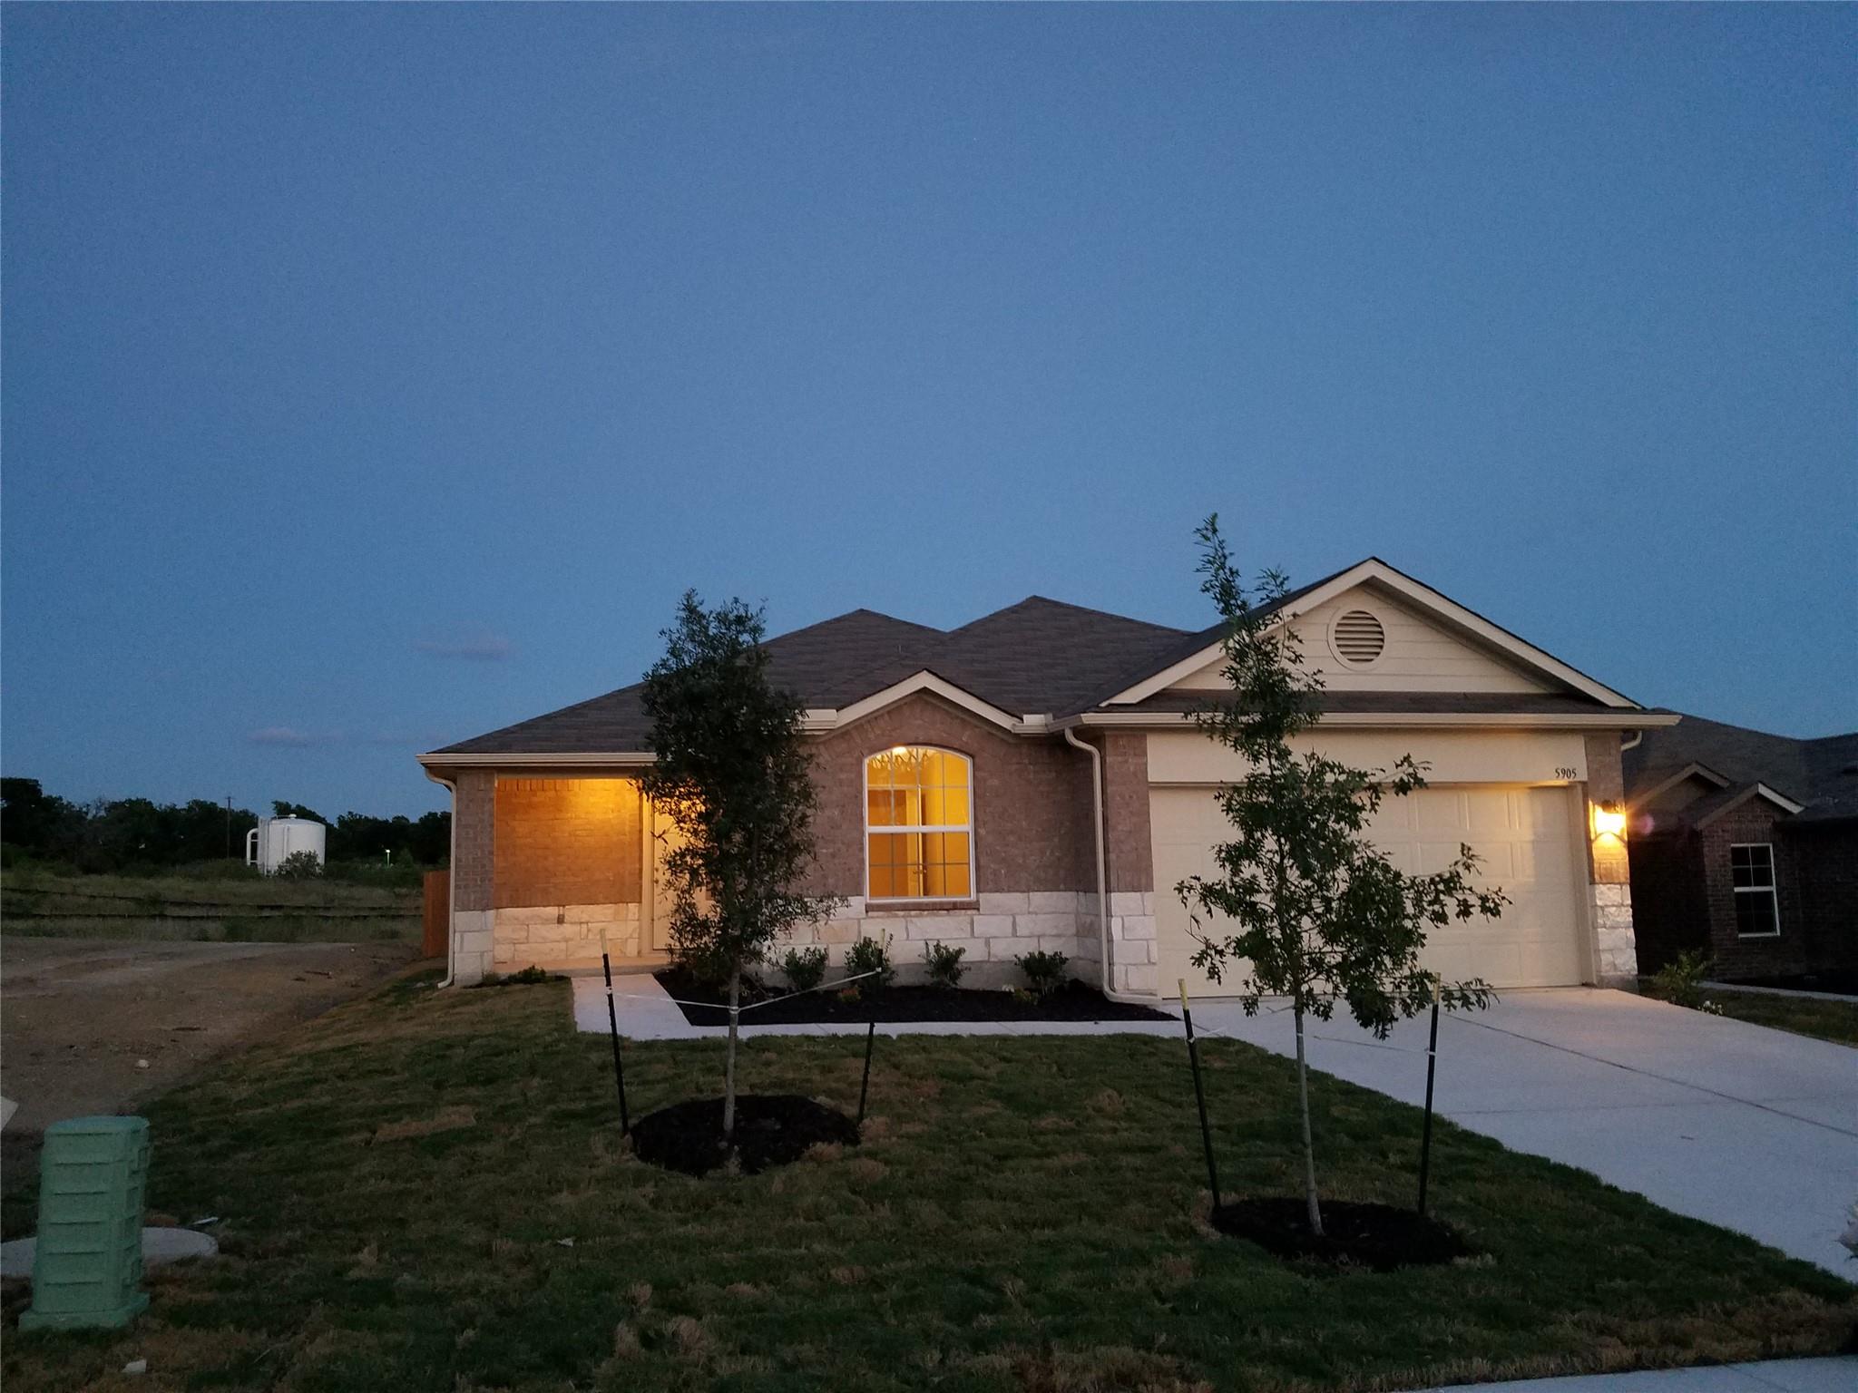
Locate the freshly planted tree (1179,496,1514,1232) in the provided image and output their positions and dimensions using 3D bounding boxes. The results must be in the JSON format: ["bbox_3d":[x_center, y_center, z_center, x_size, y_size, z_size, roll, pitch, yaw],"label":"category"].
[{"bbox_3d":[1.696,0.696,5.765,1.343,2.940,1.250,-1,-7,0],"label":"freshly planted tree"}]

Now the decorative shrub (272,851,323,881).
[{"bbox_3d":[-36.912,9.874,81.486,3.134,1.957,3.000,-1,-7,0],"label":"decorative shrub"}]

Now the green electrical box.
[{"bbox_3d":[-2.882,1.792,4.843,0.340,0.665,0.260,0,-7,-4],"label":"green electrical box"}]

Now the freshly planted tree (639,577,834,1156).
[{"bbox_3d":[-1.068,0.915,7.862,1.126,3.068,1.050,-1,-7,0],"label":"freshly planted tree"}]

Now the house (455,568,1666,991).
[{"bbox_3d":[-0.333,1.209,21.785,13.150,5.950,17.500,1,-7,-11],"label":"house"}]

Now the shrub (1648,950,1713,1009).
[{"bbox_3d":[7.042,2.631,13.076,0.647,0.507,0.600,-1,-7,0],"label":"shrub"}]

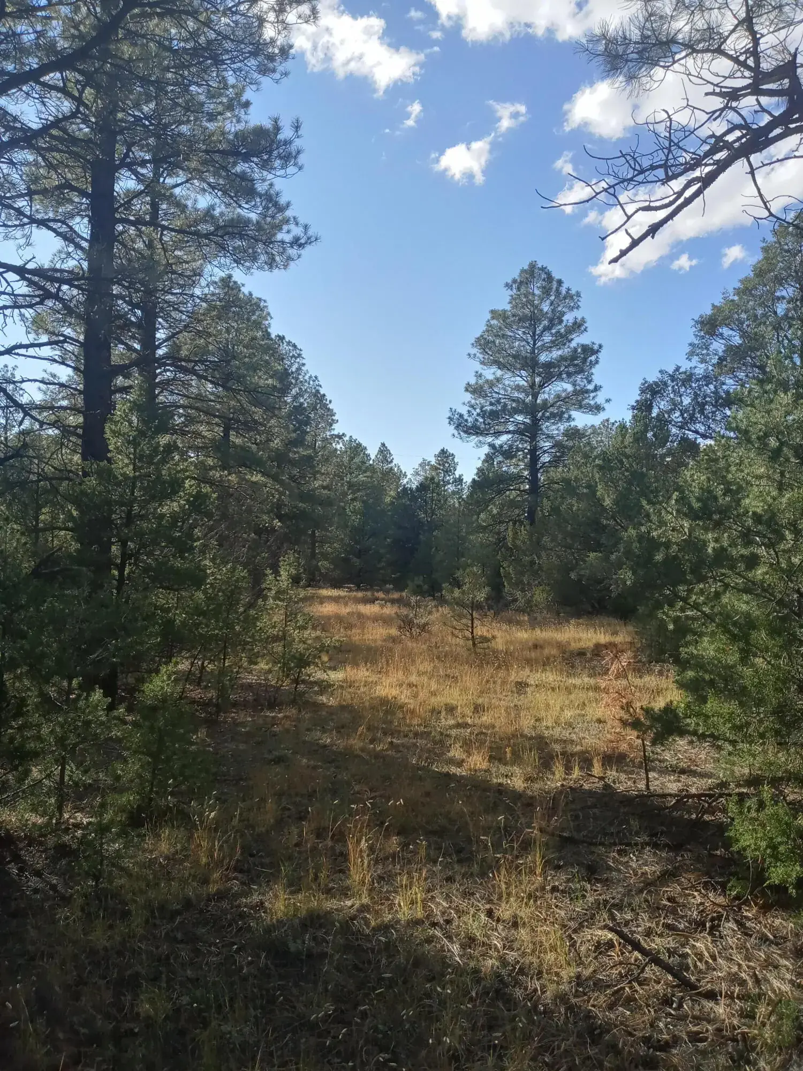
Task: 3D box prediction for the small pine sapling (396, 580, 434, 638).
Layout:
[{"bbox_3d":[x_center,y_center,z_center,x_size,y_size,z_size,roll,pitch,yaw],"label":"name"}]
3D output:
[{"bbox_3d":[0.199,1.115,12.902,0.586,0.897,0.568,0,0,0],"label":"small pine sapling"}]

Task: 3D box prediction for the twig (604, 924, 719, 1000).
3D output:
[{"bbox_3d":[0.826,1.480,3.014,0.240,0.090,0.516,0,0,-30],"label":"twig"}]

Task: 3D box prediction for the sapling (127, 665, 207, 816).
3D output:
[{"bbox_3d":[-1.294,1.120,4.785,0.448,0.832,0.435,0,0,0],"label":"sapling"}]

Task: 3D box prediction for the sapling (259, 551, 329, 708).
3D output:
[{"bbox_3d":[-0.990,0.854,8.073,0.647,1.387,0.628,0,0,0],"label":"sapling"}]

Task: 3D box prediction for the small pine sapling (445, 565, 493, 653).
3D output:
[{"bbox_3d":[0.888,0.984,11.574,0.626,1.151,0.607,0,0,0],"label":"small pine sapling"}]

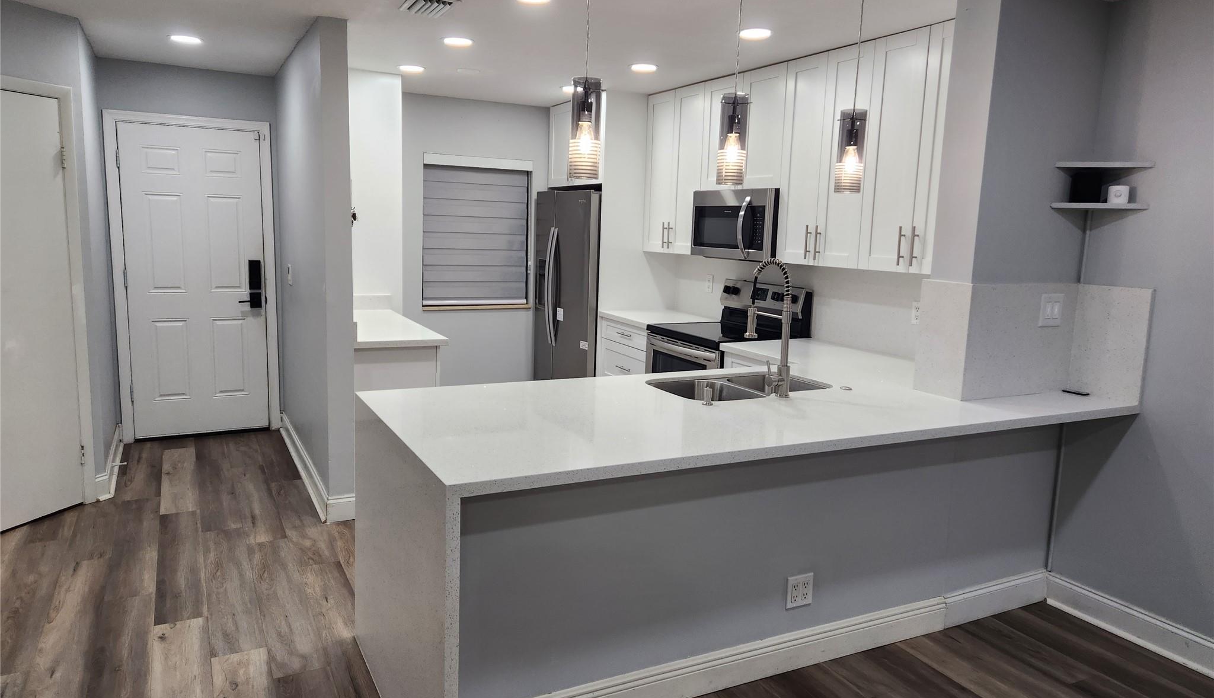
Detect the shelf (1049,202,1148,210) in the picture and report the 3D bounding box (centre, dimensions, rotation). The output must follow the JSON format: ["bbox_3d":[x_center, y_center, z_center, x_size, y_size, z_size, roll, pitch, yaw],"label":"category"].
[{"bbox_3d":[1.863,-0.539,3.071,0.302,0.023,0.163,5,9,17],"label":"shelf"}]

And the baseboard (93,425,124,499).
[{"bbox_3d":[-2.899,0.628,4.737,0.074,0.139,1.218,-2,9,-27],"label":"baseboard"}]

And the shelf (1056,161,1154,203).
[{"bbox_3d":[1.866,-0.623,3.058,0.302,0.153,0.163,5,9,17],"label":"shelf"}]

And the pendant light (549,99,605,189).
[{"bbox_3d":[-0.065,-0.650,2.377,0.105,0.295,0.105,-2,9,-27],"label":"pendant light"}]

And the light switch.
[{"bbox_3d":[1.731,-0.149,3.137,0.119,0.122,0.012,-2,9,-27],"label":"light switch"}]

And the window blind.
[{"bbox_3d":[-0.997,-0.864,6.176,0.832,1.040,0.050,-2,9,-27],"label":"window blind"}]

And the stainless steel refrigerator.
[{"bbox_3d":[-0.074,-0.294,6.173,0.713,1.742,0.911,-2,9,-27],"label":"stainless steel refrigerator"}]

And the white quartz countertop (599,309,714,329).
[{"bbox_3d":[0.370,-0.199,5.473,0.634,0.037,0.653,-2,9,-27],"label":"white quartz countertop"}]

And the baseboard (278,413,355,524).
[{"bbox_3d":[-1.784,0.651,4.868,0.163,0.134,1.960,-2,9,-27],"label":"baseboard"}]

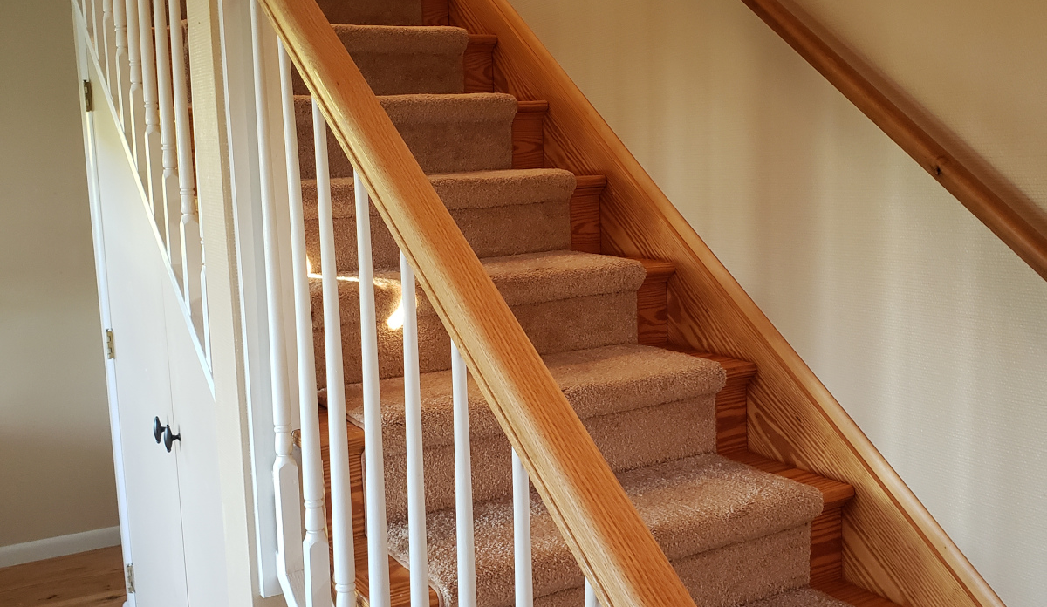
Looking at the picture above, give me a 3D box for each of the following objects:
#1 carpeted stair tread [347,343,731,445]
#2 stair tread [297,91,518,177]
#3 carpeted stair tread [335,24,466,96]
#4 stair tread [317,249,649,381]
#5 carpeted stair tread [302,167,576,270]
[{"bbox_3d":[0.016,0.180,2.086,0.786,0.072,0.308,-6,10,-31],"label":"carpeted stair tread"},{"bbox_3d":[-0.409,-0.415,2.640,0.769,0.197,0.293,-7,10,-30],"label":"stair tread"},{"bbox_3d":[-0.548,-0.635,2.836,0.769,0.197,0.293,-7,10,-30],"label":"carpeted stair tread"},{"bbox_3d":[-0.125,0.019,2.289,0.786,0.197,0.308,-6,10,-31],"label":"stair tread"},{"bbox_3d":[-0.268,-0.204,2.482,0.786,0.197,0.308,-6,10,-31],"label":"carpeted stair tread"}]

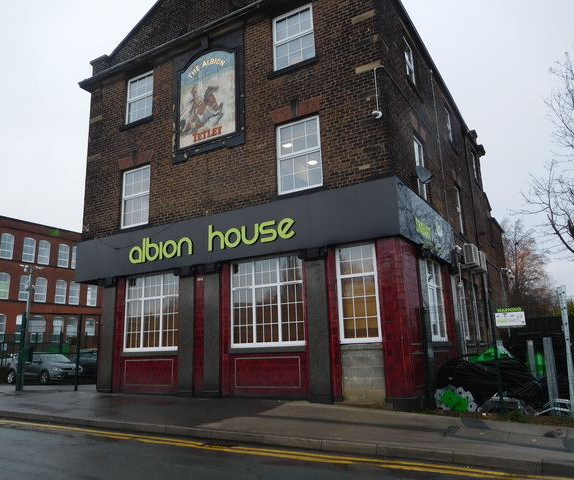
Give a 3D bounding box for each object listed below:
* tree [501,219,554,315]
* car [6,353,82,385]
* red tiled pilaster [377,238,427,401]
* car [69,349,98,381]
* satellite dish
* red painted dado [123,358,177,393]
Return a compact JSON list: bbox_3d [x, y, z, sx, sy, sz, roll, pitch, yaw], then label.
[{"bbox_3d":[19.317,3.725,38.821,5.400,10.800,5.400,-9,-14,30],"label":"tree"},{"bbox_3d":[-12.300,6.500,23.500,4.200,1.470,1.790,-8,-14,28],"label":"car"},{"bbox_3d":[2.375,1.591,9.606,0.570,3.200,0.920,-9,-14,30],"label":"red tiled pilaster"},{"bbox_3d":[-9.789,6.705,25.124,4.400,1.600,1.820,-9,-14,30],"label":"car"},{"bbox_3d":[3.182,-1.510,10.657,0.420,0.420,0.330,3,-13,-24],"label":"satellite dish"},{"bbox_3d":[-3.635,3.596,12.473,2.150,0.900,0.140,-9,-14,30],"label":"red painted dado"}]

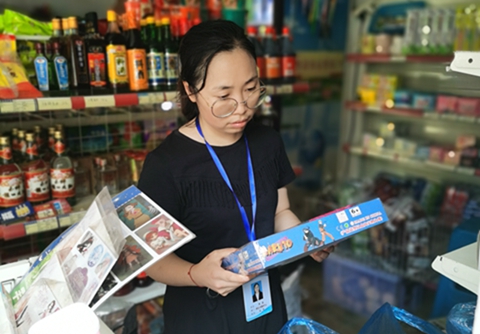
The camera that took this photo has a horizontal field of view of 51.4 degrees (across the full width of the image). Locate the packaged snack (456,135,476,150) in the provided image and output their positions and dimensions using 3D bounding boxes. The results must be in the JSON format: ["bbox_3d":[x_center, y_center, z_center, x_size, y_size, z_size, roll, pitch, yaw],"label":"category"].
[{"bbox_3d":[0.982,-0.109,2.135,0.060,0.050,0.080,-12,19,-40],"label":"packaged snack"}]

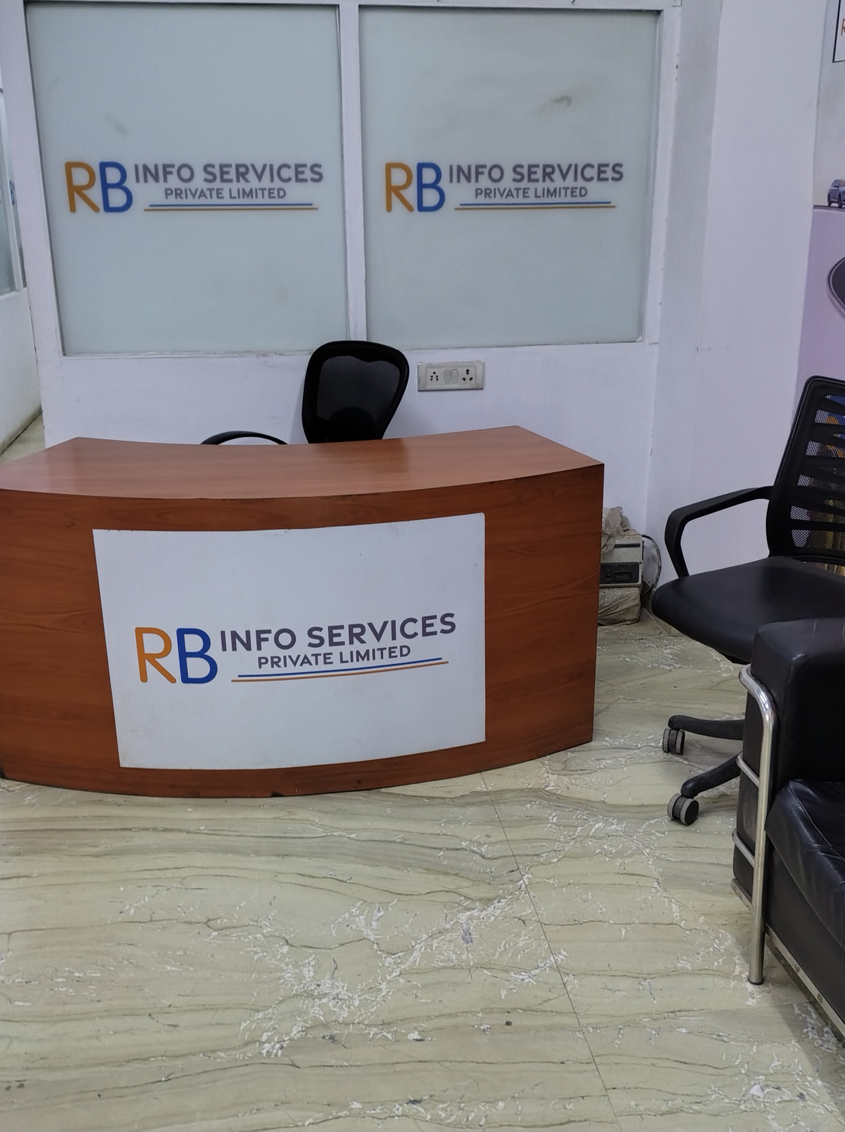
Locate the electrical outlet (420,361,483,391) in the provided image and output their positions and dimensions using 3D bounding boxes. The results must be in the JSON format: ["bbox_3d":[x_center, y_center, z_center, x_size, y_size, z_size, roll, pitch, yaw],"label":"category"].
[{"bbox_3d":[0.096,-0.618,3.565,0.217,0.091,0.020,-2,19,-5],"label":"electrical outlet"}]

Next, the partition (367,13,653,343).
[{"bbox_3d":[0.270,-1.196,3.409,0.912,0.985,0.040,-2,19,-5],"label":"partition"}]

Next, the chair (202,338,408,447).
[{"bbox_3d":[-0.394,-0.154,3.237,0.640,0.970,0.610,-16,24,-39],"label":"chair"}]

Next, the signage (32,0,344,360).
[{"bbox_3d":[-0.684,-1.157,3.331,0.908,0.995,0.040,-2,19,-5],"label":"signage"}]

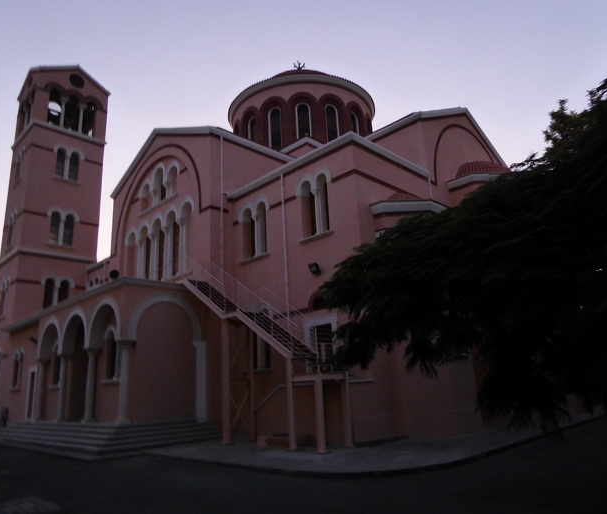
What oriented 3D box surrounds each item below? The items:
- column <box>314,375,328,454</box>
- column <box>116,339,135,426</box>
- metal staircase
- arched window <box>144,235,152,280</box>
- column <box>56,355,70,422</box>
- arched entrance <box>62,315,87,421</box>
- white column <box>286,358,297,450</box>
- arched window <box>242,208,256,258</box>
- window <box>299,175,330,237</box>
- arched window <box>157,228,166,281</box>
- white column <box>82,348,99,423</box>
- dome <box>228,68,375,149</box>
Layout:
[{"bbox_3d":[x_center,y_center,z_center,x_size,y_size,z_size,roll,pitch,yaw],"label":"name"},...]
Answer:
[{"bbox_3d":[0.470,4.586,13.994,0.191,2.177,0.191,11,-20,-42],"label":"column"},{"bbox_3d":[-6.553,4.590,17.420,0.487,2.964,0.487,12,-21,-43],"label":"column"},{"bbox_3d":[-2.253,1.581,17.506,1.121,4.680,6.435,12,-21,-43],"label":"metal staircase"},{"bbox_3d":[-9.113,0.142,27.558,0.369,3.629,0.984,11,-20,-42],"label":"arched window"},{"bbox_3d":[-11.012,6.000,21.770,0.419,2.964,0.419,12,-21,-43],"label":"column"},{"bbox_3d":[-9.897,4.807,20.865,0.487,4.680,2.779,12,-21,-43],"label":"arched entrance"},{"bbox_3d":[-0.336,4.573,14.955,0.172,2.768,0.172,11,-20,-42],"label":"white column"},{"bbox_3d":[-2.267,-1.022,20.583,0.292,2.242,0.799,12,-21,-43],"label":"arched window"},{"bbox_3d":[0.490,-1.893,17.894,0.312,2.223,1.462,12,-21,-43],"label":"window"},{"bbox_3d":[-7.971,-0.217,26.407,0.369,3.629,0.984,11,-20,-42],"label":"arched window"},{"bbox_3d":[-8.730,5.359,19.834,0.492,2.927,0.492,11,-20,-42],"label":"white column"},{"bbox_3d":[-0.071,-10.488,37.890,11.439,9.840,11.439,11,-20,-42],"label":"dome"}]

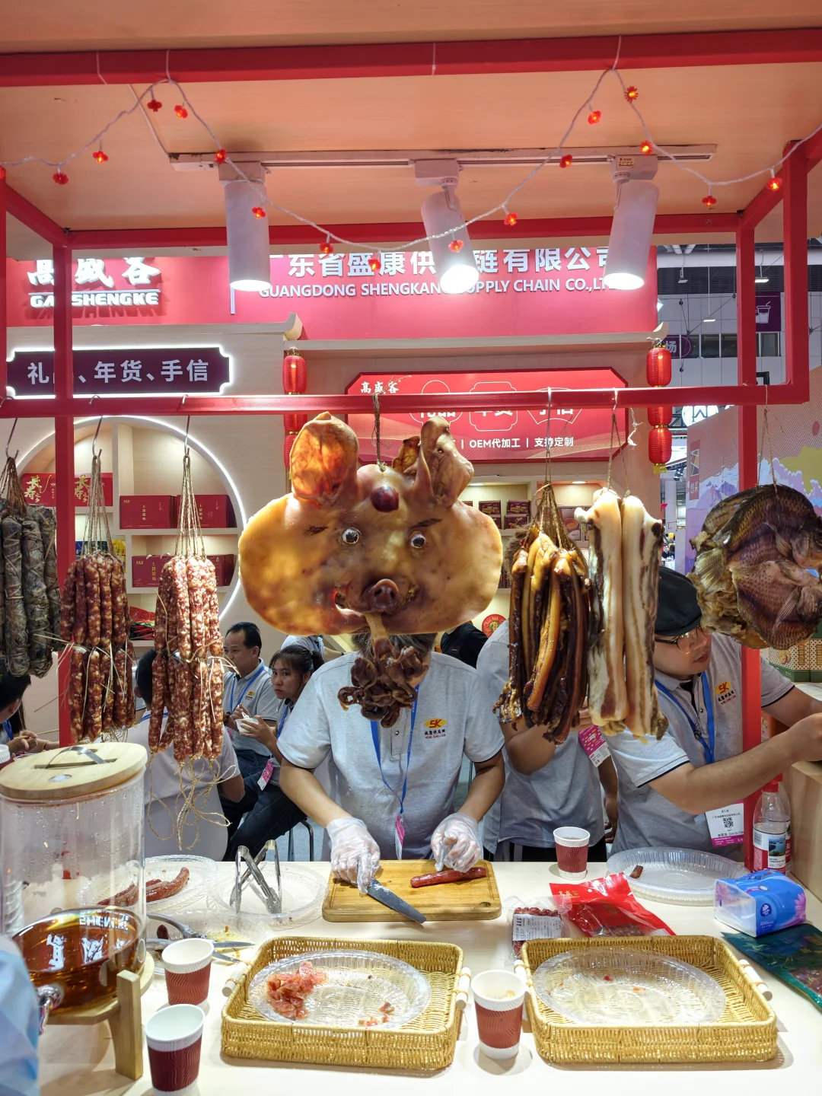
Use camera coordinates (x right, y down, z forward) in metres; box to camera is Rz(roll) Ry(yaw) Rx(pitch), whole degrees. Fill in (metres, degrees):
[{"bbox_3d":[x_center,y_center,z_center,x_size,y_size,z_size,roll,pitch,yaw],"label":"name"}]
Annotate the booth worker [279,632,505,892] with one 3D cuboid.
[{"bbox_3d":[-0.030,0.885,1.840,0.570,1.500,0.500,-1,0,-2],"label":"booth worker"}]

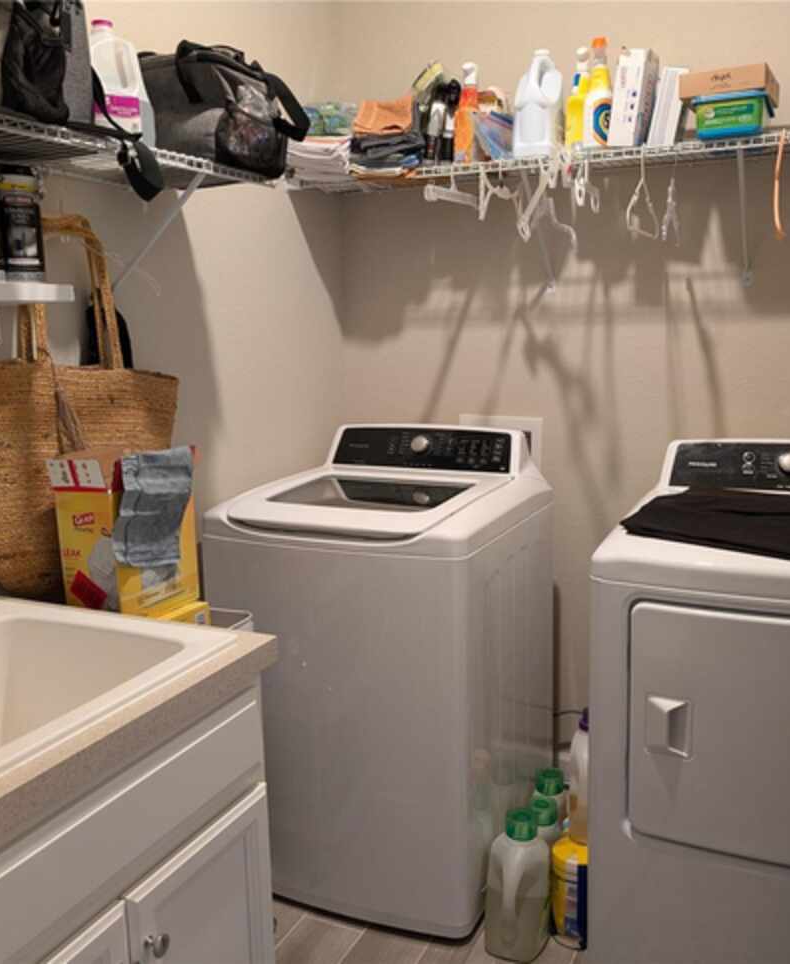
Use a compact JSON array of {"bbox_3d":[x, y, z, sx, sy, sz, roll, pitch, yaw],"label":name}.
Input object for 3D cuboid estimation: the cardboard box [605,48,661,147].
[{"bbox_3d":[0.669,-1.061,2.489,0.075,0.245,0.125,11,13,28],"label":"cardboard box"}]

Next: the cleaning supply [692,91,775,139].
[{"bbox_3d":[0.802,-0.845,2.110,0.159,0.086,0.219,3,11,24],"label":"cleaning supply"}]

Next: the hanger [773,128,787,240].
[{"bbox_3d":[1.009,-0.787,2.342,0.015,0.250,0.420,3,10,24],"label":"hanger"}]

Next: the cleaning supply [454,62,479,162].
[{"bbox_3d":[0.192,-0.955,2.327,0.068,0.258,0.092,1,10,15],"label":"cleaning supply"}]

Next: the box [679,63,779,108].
[{"bbox_3d":[0.928,-1.077,2.459,0.213,0.061,0.230,4,11,30],"label":"box"}]

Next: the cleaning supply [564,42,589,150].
[{"bbox_3d":[0.532,-1.087,2.553,0.075,0.300,0.095,4,11,31],"label":"cleaning supply"}]

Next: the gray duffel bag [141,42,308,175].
[{"bbox_3d":[-0.433,-0.853,2.110,0.340,0.265,0.270,3,10,24],"label":"gray duffel bag"}]

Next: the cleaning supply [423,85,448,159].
[{"bbox_3d":[0.116,-0.940,2.384,0.060,0.213,0.063,1,10,14],"label":"cleaning supply"}]

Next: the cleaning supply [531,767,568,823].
[{"bbox_3d":[0.391,0.862,2.221,0.130,0.295,0.120,3,10,24],"label":"cleaning supply"}]

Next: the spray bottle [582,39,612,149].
[{"bbox_3d":[0.515,-0.932,2.145,0.089,0.257,0.068,3,11,24],"label":"spray bottle"}]

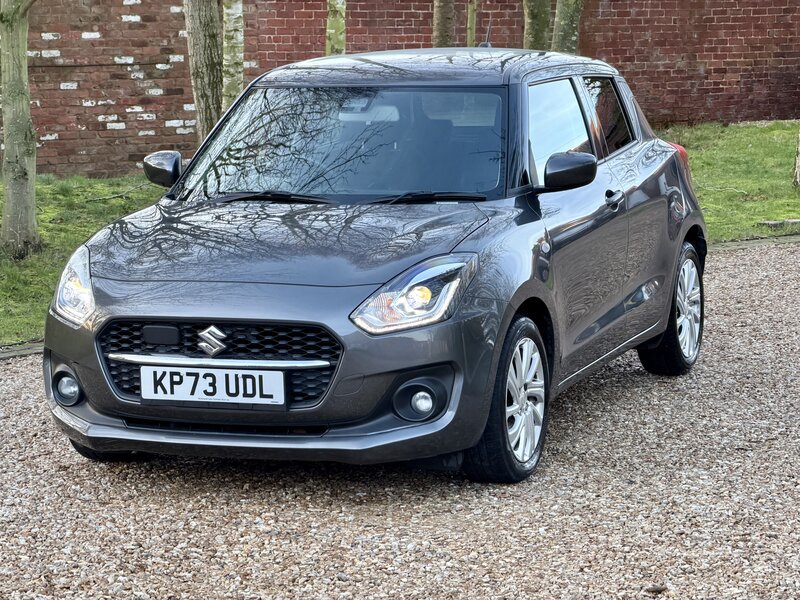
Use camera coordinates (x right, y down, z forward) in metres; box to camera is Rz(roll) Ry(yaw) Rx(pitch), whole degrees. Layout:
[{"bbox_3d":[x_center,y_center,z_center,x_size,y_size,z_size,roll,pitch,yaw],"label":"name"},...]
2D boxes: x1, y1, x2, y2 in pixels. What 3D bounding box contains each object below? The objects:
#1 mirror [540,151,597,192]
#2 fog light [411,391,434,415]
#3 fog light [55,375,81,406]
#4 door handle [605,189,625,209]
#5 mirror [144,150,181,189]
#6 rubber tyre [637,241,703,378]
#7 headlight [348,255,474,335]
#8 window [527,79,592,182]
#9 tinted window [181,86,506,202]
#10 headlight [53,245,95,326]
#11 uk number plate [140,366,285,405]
[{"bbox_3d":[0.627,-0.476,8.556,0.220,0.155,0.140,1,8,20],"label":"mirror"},{"bbox_3d":[0.081,0.334,7.660,0.085,0.085,0.060,1,8,20],"label":"fog light"},{"bbox_3d":[-1.155,0.305,8.122,0.085,0.085,0.060,1,8,20],"label":"fog light"},{"bbox_3d":[0.854,-0.398,9.149,0.050,0.055,0.190,1,8,20],"label":"door handle"},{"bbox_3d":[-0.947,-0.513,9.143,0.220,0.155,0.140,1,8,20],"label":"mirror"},{"bbox_3d":[1.214,0.035,10.387,0.190,0.605,0.605,1,8,20],"label":"rubber tyre"},{"bbox_3d":[0.053,-0.023,7.671,0.325,0.250,0.440,1,8,20],"label":"headlight"},{"bbox_3d":[0.600,-0.658,8.961,0.040,0.410,0.960,-23,-1,22],"label":"window"},{"bbox_3d":[-0.190,-0.560,8.767,1.340,0.120,0.760,1,43,20],"label":"tinted window"},{"bbox_3d":[-1.112,-0.051,8.105,0.325,0.250,0.440,1,8,20],"label":"headlight"},{"bbox_3d":[-0.623,0.283,7.659,0.520,0.111,0.012,1,5,20],"label":"uk number plate"}]

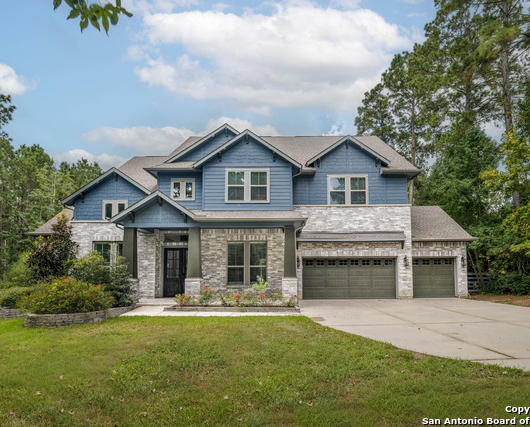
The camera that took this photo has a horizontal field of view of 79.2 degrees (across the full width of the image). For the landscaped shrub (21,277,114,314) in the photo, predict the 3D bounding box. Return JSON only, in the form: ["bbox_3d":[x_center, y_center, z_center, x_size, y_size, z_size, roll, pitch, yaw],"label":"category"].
[{"bbox_3d":[-7.350,3.100,12.000,3.100,1.350,2.100,0,-3,0],"label":"landscaped shrub"}]

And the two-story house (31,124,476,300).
[{"bbox_3d":[-1.100,0.100,21.400,24.000,9.400,12.500,0,-3,1],"label":"two-story house"}]

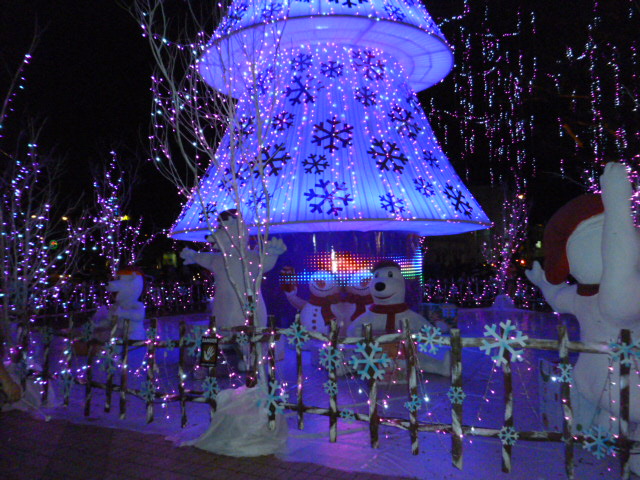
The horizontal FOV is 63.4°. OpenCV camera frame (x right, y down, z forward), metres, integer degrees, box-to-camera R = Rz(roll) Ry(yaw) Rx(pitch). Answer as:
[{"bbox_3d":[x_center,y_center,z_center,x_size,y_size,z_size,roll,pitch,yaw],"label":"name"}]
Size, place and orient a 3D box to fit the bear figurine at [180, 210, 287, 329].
[{"bbox_3d":[-1.161,0.676,6.950,0.900,2.140,1.300,-2,-1,-41],"label":"bear figurine"}]

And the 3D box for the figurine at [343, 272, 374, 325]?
[{"bbox_3d":[0.748,1.117,8.700,0.850,1.150,0.650,-3,-1,0],"label":"figurine"}]

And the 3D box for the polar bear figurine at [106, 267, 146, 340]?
[{"bbox_3d":[-3.585,1.203,9.350,1.000,1.380,1.200,-2,-1,-18],"label":"polar bear figurine"}]

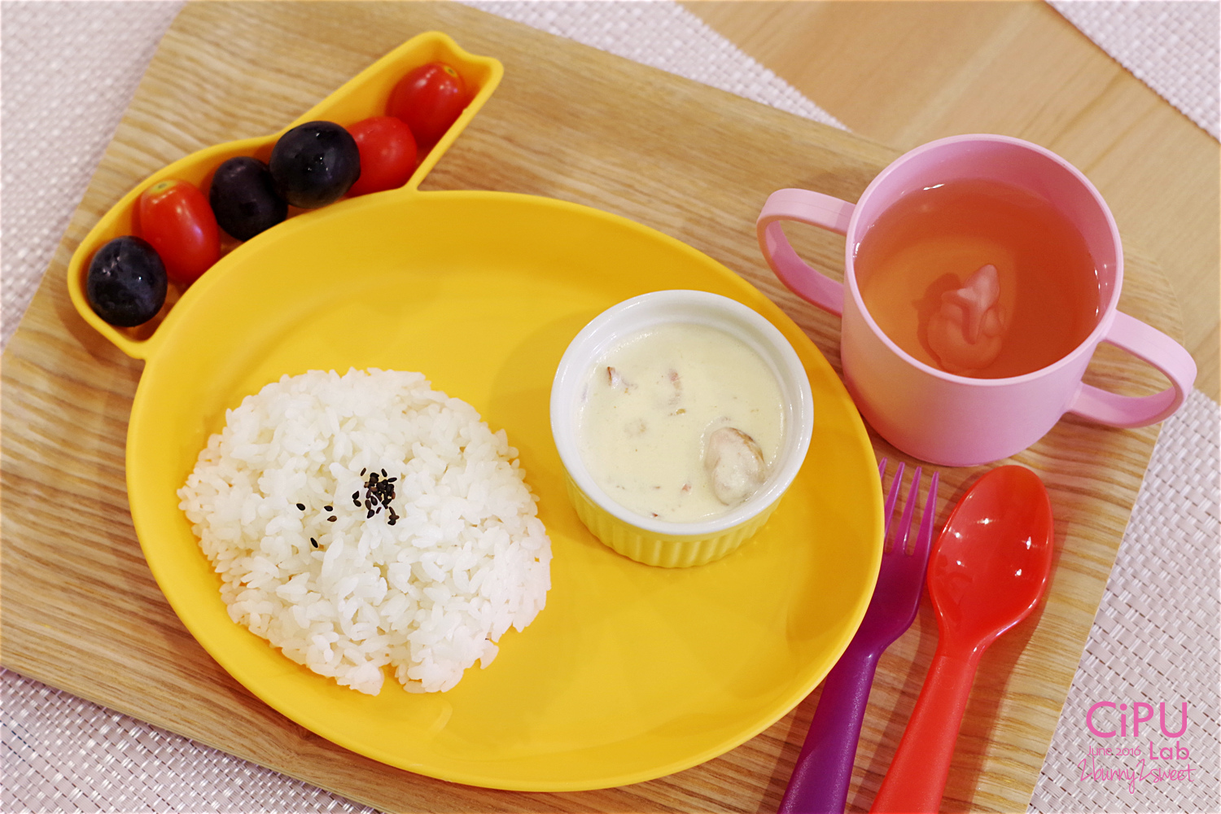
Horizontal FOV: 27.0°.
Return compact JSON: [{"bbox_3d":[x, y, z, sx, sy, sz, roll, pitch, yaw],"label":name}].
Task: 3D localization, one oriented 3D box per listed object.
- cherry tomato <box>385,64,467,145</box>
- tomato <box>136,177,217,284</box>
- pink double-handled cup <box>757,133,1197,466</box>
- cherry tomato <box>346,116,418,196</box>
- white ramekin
[{"bbox_3d":[-0.058,-0.095,0.799,0.023,0.029,0.023,34,46,-1],"label":"cherry tomato"},{"bbox_3d":[-0.133,-0.054,0.785,0.023,0.034,0.023,5,37,25],"label":"tomato"},{"bbox_3d":[0.106,-0.028,0.748,0.134,0.073,0.078,23,71,10],"label":"pink double-handled cup"},{"bbox_3d":[-0.072,-0.078,0.795,0.024,0.024,0.024,0,69,1],"label":"cherry tomato"},{"bbox_3d":[0.021,0.007,0.751,0.076,0.038,0.076,0,69,1],"label":"white ramekin"}]

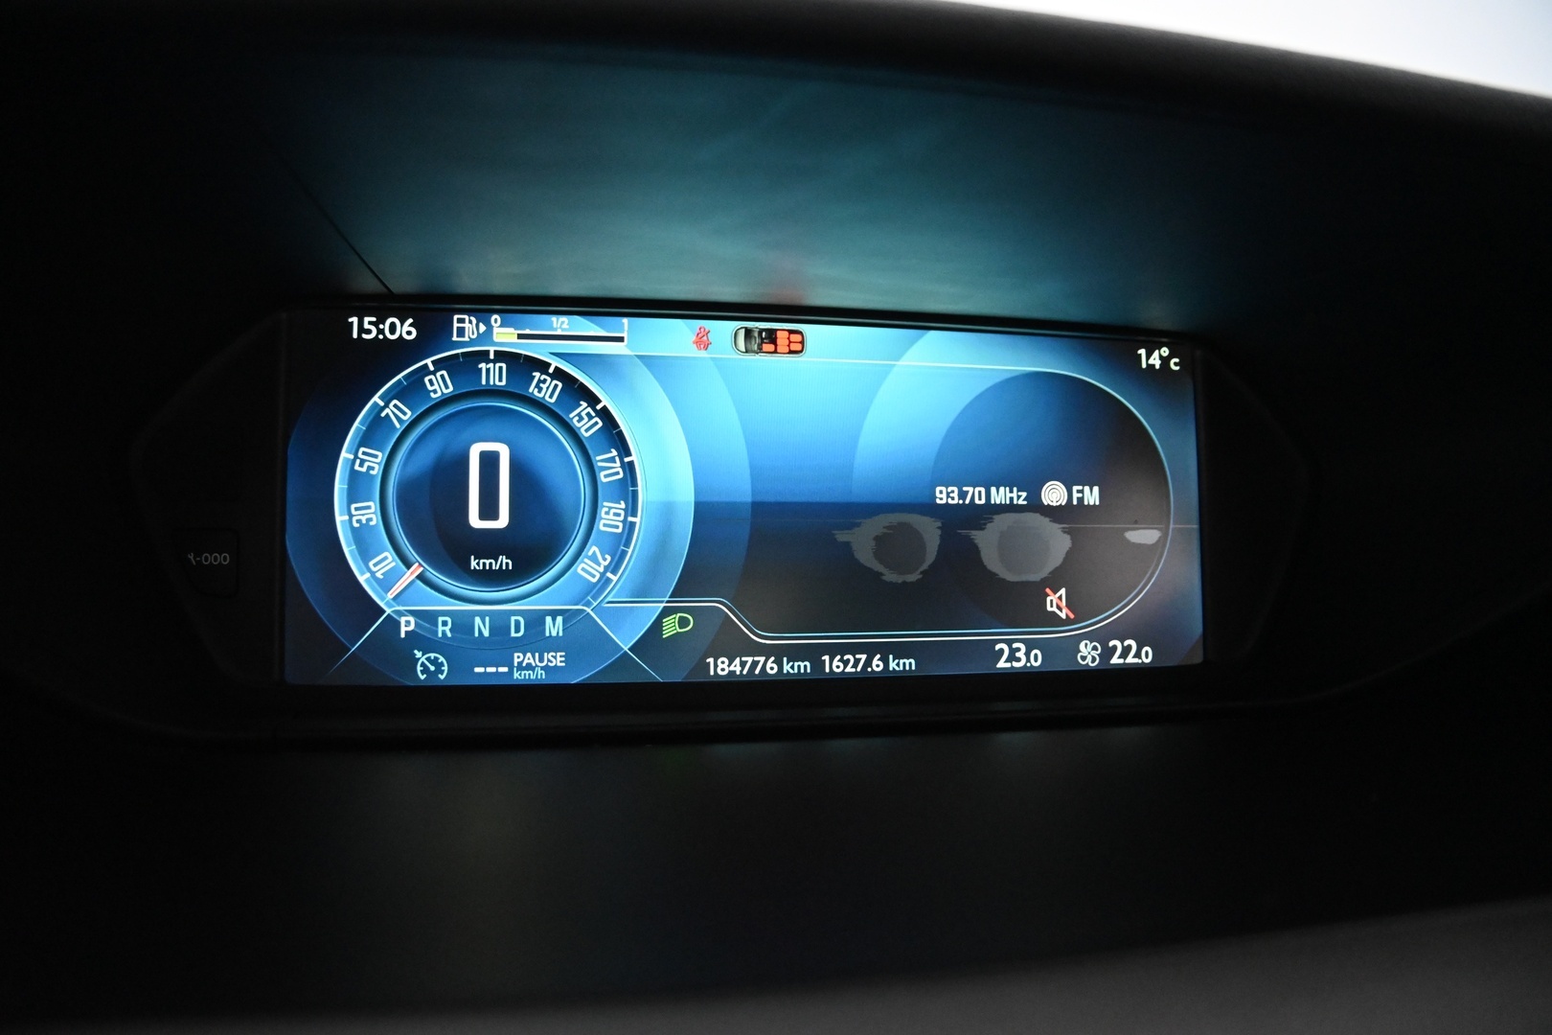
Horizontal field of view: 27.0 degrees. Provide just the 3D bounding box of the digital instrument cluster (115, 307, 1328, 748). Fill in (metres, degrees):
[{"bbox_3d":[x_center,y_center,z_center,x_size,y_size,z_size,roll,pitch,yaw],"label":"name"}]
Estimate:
[{"bbox_3d":[-0.012,0.002,0.934,0.369,0.120,0.050,0,-4,-26],"label":"digital instrument cluster"}]

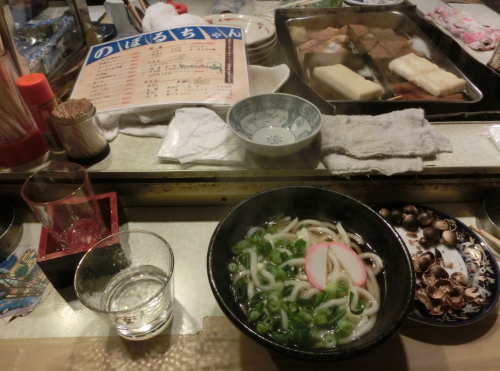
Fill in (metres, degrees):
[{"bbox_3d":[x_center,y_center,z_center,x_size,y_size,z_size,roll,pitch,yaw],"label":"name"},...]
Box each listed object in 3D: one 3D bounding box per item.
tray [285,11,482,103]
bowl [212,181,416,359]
[{"bbox_3d":[0.248,-0.264,0.745,0.287,0.065,0.420,-2,44,-1],"label":"tray"},{"bbox_3d":[0.059,0.099,0.376,0.197,0.081,0.197,0,44,0],"label":"bowl"}]

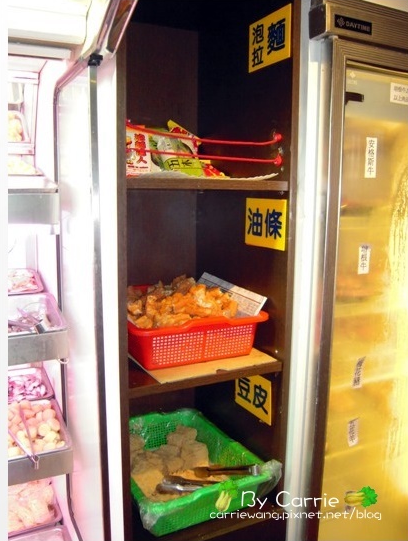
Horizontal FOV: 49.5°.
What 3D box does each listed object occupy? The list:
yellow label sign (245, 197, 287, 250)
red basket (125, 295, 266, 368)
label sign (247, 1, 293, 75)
[{"bbox_3d":[0.148,-0.113,1.066,0.006,0.113,0.163,-4,9,-28],"label":"yellow label sign"},{"bbox_3d":[-0.075,0.140,1.153,0.329,0.114,0.382,-3,8,-26],"label":"red basket"},{"bbox_3d":[0.149,-0.526,1.014,0.006,0.110,0.160,-4,9,-28],"label":"label sign"}]

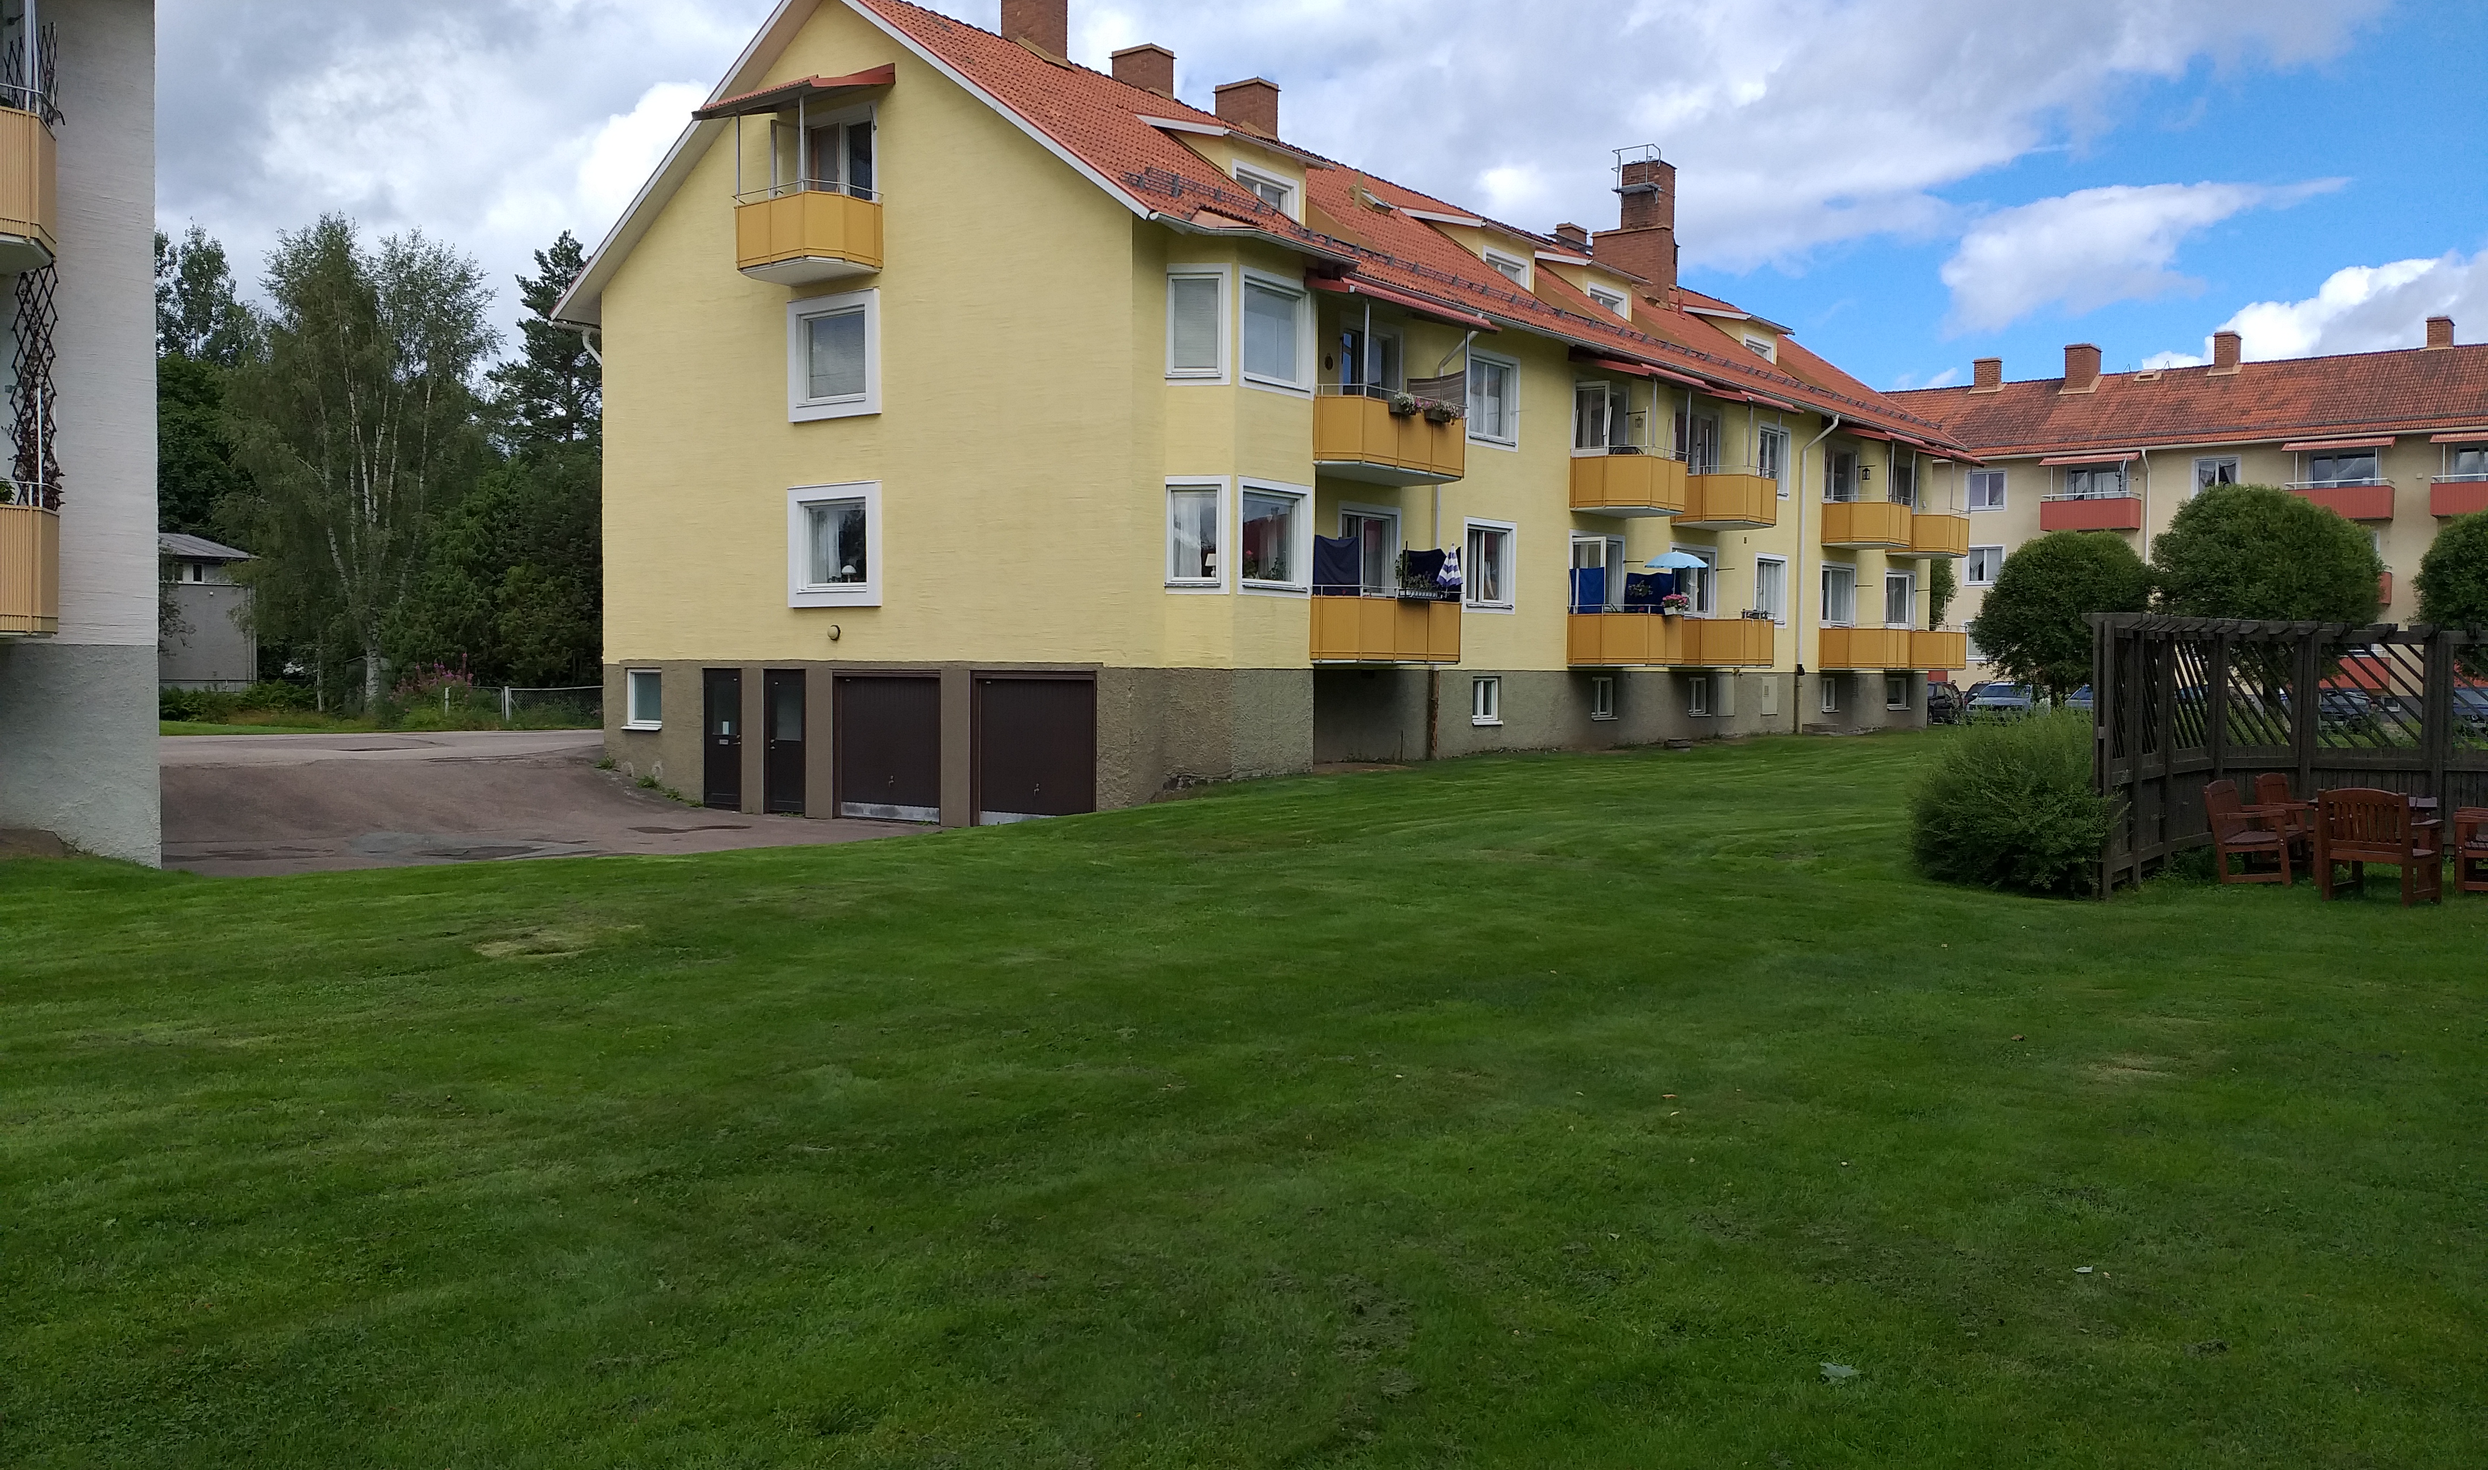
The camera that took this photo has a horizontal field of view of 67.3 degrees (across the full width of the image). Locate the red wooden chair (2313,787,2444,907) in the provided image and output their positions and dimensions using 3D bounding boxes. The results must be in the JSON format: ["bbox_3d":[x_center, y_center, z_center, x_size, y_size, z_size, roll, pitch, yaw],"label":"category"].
[{"bbox_3d":[8.638,0.833,14.203,0.630,0.870,0.650,-1,2,-35],"label":"red wooden chair"}]

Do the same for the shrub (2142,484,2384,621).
[{"bbox_3d":[23.722,-2.817,43.427,4.700,5.960,4.700,1,2,29],"label":"shrub"}]

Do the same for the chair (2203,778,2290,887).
[{"bbox_3d":[8.421,0.790,15.471,0.650,0.870,0.630,-2,3,-44],"label":"chair"}]

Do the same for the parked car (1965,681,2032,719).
[{"bbox_3d":[21.904,-0.804,54.000,1.770,1.460,4.300,1,2,27],"label":"parked car"}]

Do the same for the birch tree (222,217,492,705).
[{"bbox_3d":[-29.336,-8.828,61.745,8.200,16.190,8.200,-1,2,-25],"label":"birch tree"}]

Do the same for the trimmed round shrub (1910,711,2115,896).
[{"bbox_3d":[6.163,0.521,14.975,1.500,1.420,1.500,1,2,22],"label":"trimmed round shrub"}]

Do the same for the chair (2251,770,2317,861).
[{"bbox_3d":[9.323,0.763,16.392,0.650,0.870,0.630,-1,3,-42],"label":"chair"}]

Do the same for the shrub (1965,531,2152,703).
[{"bbox_3d":[20.471,-2.523,46.939,4.200,5.110,4.200,1,2,24],"label":"shrub"}]

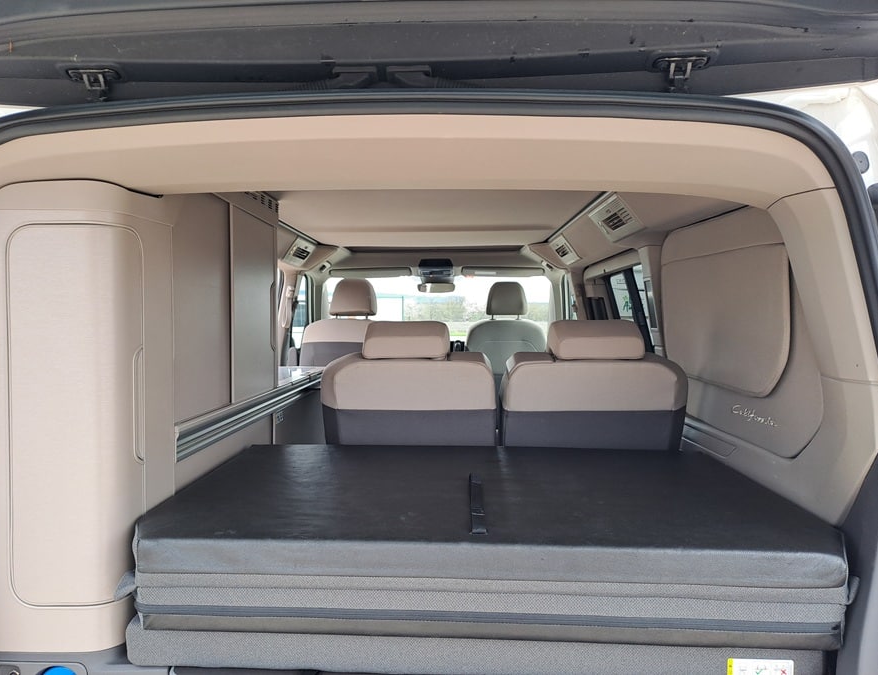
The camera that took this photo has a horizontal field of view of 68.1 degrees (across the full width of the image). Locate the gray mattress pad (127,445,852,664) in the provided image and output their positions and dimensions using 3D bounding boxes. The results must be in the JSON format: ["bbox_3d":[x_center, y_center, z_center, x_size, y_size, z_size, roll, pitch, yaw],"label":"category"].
[{"bbox_3d":[0.066,0.358,1.220,1.030,0.175,0.640,0,2,2],"label":"gray mattress pad"}]

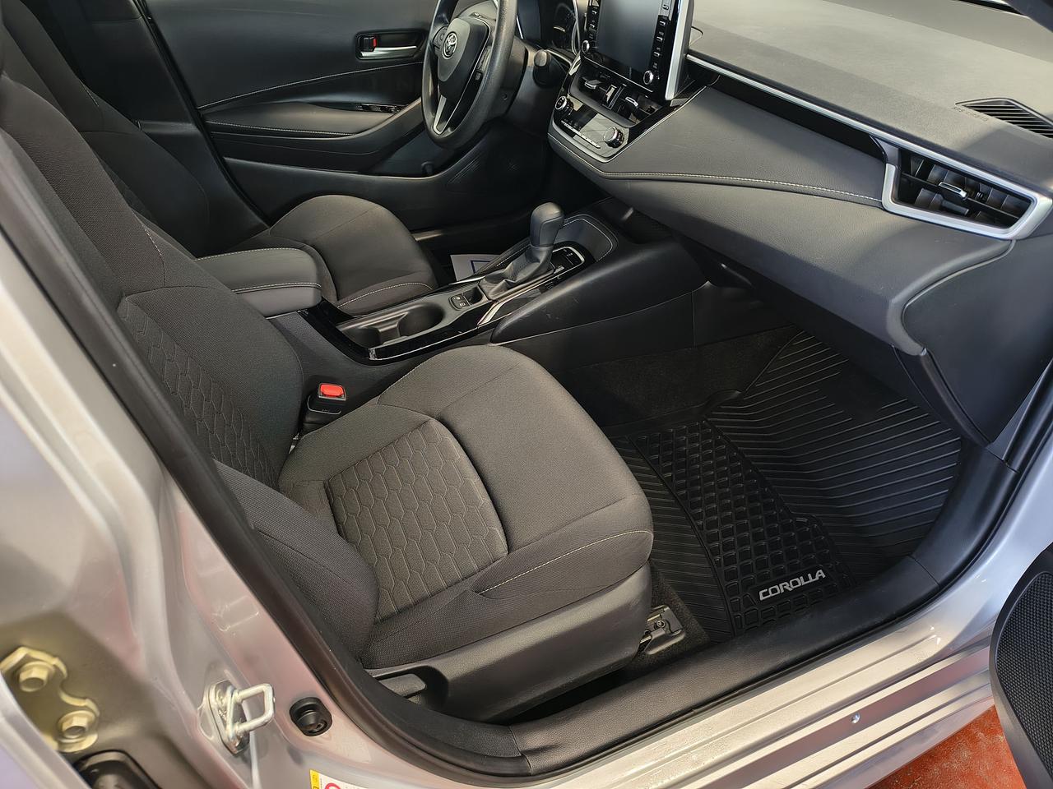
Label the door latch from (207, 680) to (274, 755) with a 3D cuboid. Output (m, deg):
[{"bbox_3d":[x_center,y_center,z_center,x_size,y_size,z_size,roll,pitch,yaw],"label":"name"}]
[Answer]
[{"bbox_3d":[-0.215,0.243,0.550,0.038,0.055,0.040,-14,41,-20],"label":"door latch"}]

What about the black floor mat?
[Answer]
[{"bbox_3d":[0.479,0.141,1.416,0.600,0.160,0.500,-14,41,-20],"label":"black floor mat"}]

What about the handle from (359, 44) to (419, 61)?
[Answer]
[{"bbox_3d":[-0.315,-0.786,1.686,0.138,0.026,0.026,-14,41,-20],"label":"handle"}]

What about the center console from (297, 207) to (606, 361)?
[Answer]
[{"bbox_3d":[-0.104,-0.214,1.295,0.550,0.220,0.210,-14,41,-20],"label":"center console"}]

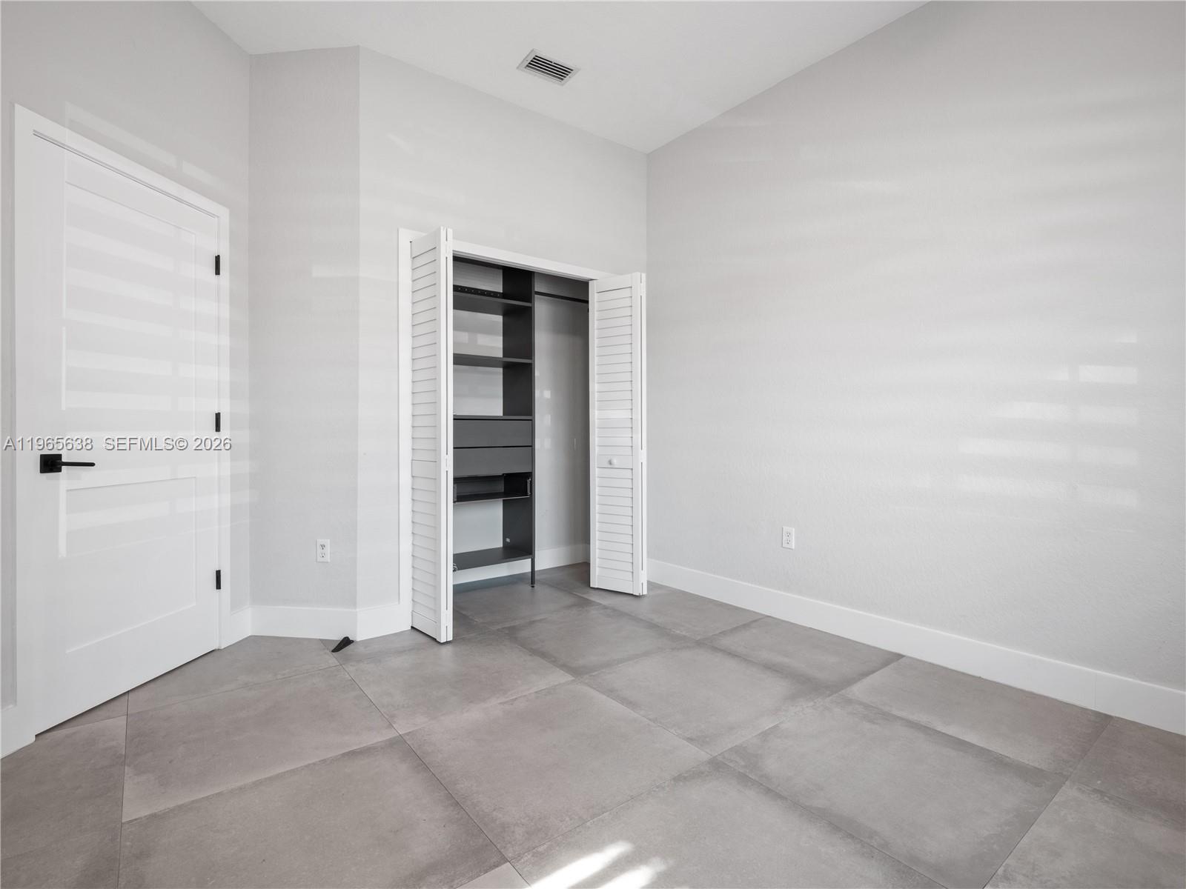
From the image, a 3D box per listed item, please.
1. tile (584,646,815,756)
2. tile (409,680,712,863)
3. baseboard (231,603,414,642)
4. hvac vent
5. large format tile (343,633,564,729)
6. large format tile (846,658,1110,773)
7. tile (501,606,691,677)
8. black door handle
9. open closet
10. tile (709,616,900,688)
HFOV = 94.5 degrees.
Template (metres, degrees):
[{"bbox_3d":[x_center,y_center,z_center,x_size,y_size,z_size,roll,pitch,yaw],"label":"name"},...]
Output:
[{"bbox_3d":[0.441,0.989,2.243,0.727,0.010,0.727,0,0,-38],"label":"tile"},{"bbox_3d":[-0.134,0.989,1.797,0.727,0.010,0.727,0,0,-38],"label":"tile"},{"bbox_3d":[-1.378,0.903,2.788,0.759,0.149,0.315,0,0,7],"label":"baseboard"},{"bbox_3d":[-0.239,-2.045,2.984,0.282,0.020,0.178,0,0,-38],"label":"hvac vent"},{"bbox_3d":[-0.580,0.986,2.371,0.727,0.010,0.727,0,0,-38],"label":"large format tile"},{"bbox_3d":[1.429,0.991,2.091,0.645,0.010,0.727,0,0,-38],"label":"large format tile"},{"bbox_3d":[-0.006,0.986,2.817,0.727,0.010,0.727,0,0,-38],"label":"tile"},{"bbox_3d":[-1.833,0.066,1.923,0.057,0.065,0.144,0,0,7],"label":"black door handle"},{"bbox_3d":[-0.569,-0.085,3.501,1.472,2.123,1.020,0,0,-38],"label":"open closet"},{"bbox_3d":[0.982,0.988,2.665,0.645,0.010,0.727,0,0,-38],"label":"tile"}]

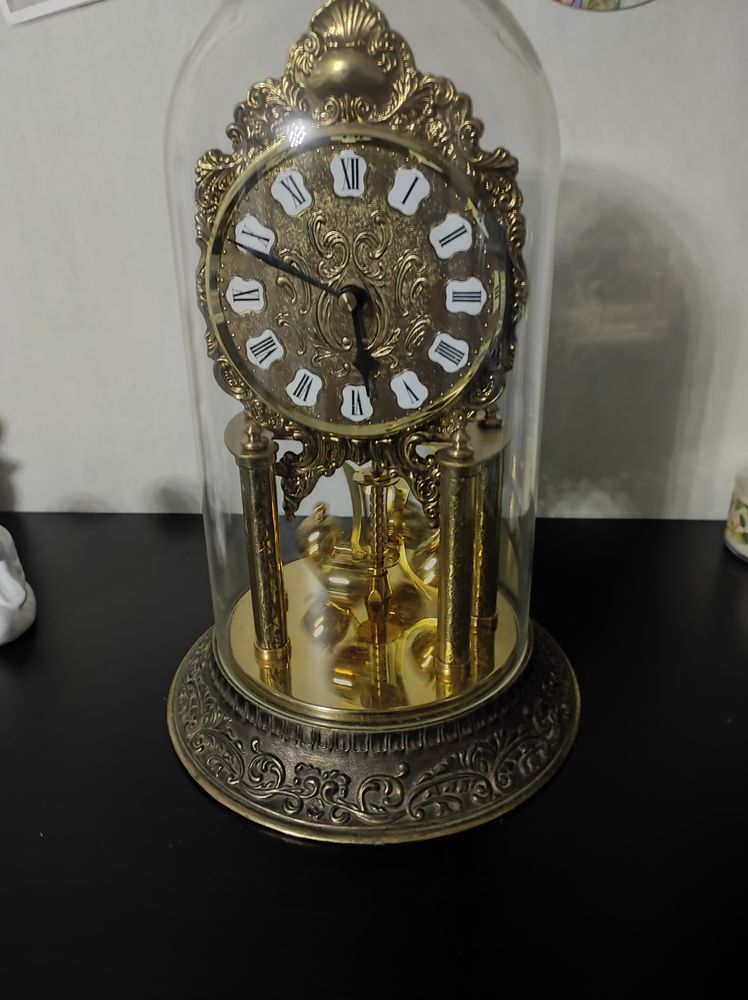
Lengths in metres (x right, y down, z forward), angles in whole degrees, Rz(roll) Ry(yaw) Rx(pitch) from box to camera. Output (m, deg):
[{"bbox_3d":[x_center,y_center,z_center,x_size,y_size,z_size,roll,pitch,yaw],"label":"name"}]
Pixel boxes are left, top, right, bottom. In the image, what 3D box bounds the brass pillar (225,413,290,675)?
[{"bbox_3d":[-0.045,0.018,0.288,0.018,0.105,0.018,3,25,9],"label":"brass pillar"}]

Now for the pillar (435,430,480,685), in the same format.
[{"bbox_3d":[0.032,0.022,0.277,0.017,0.104,0.017,3,25,9],"label":"pillar"}]

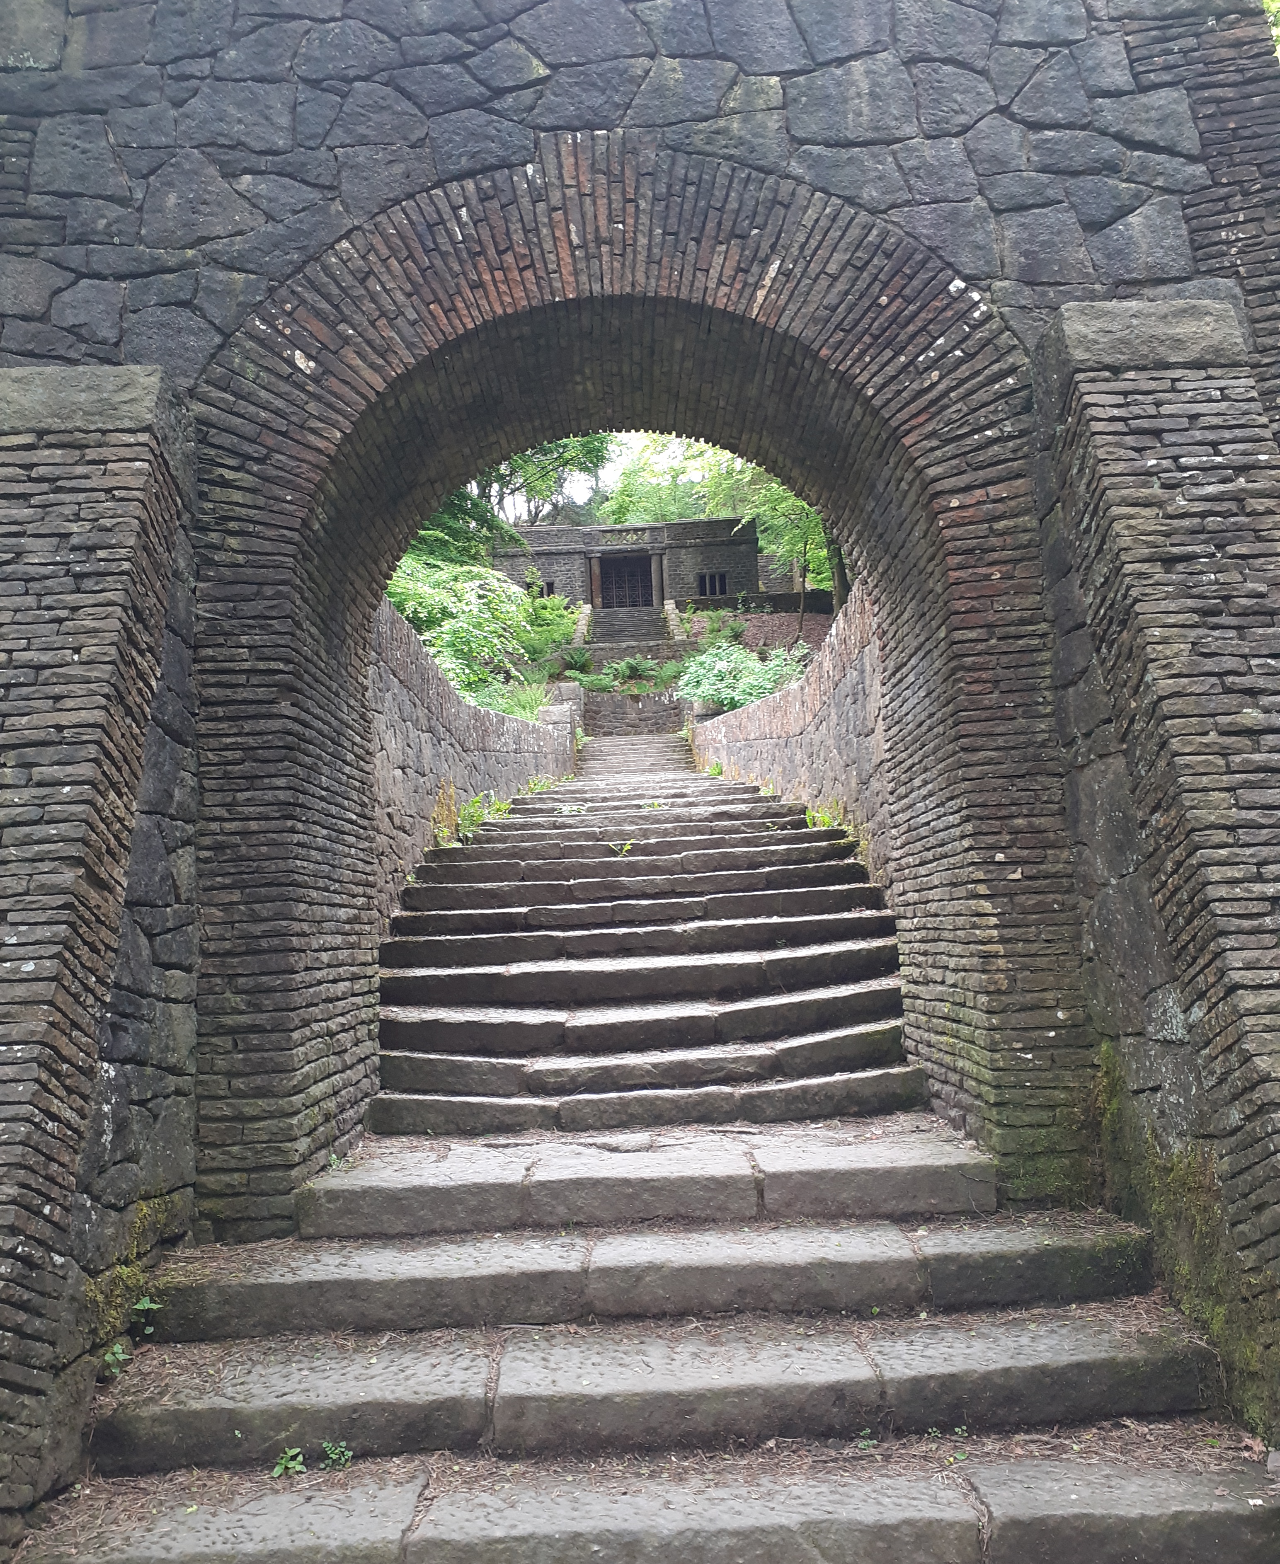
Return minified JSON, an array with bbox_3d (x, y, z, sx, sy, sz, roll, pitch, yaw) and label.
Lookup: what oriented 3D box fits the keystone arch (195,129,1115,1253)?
[{"bbox_3d":[-0.054,-0.396,5.359,3.020,3.940,1.330,-2,-6,0],"label":"keystone arch"}]

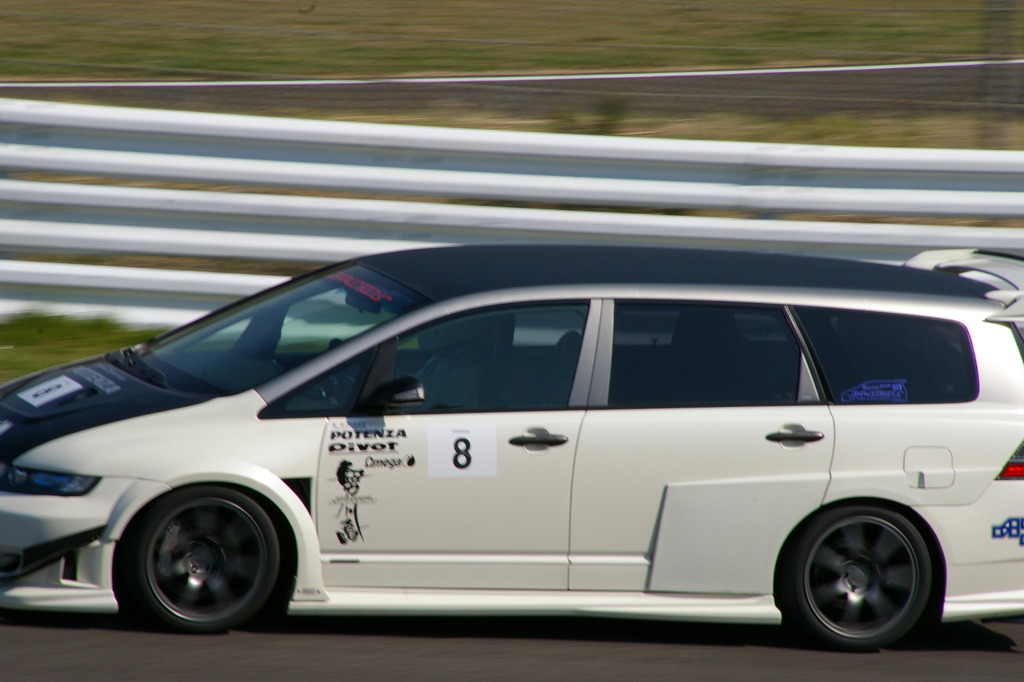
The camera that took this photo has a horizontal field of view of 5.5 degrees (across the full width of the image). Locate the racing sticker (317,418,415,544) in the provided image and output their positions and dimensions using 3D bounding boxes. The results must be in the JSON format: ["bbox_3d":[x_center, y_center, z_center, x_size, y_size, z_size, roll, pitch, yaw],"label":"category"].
[{"bbox_3d":[-0.591,0.583,43.652,0.405,0.520,0.010,2,3,-16],"label":"racing sticker"}]

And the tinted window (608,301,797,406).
[{"bbox_3d":[0.792,0.068,44.119,0.844,0.456,0.050,2,-13,-18],"label":"tinted window"}]

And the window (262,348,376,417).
[{"bbox_3d":[-0.795,0.173,43.632,0.492,0.317,0.050,3,-15,-12],"label":"window"}]

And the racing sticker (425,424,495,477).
[{"bbox_3d":[-0.204,0.453,43.754,0.298,0.214,0.010,2,2,-17],"label":"racing sticker"}]

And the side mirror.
[{"bbox_3d":[-0.492,0.217,43.566,0.180,0.140,0.230,2,7,-18],"label":"side mirror"}]

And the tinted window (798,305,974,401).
[{"bbox_3d":[1.560,0.069,44.399,0.807,0.409,0.060,1,-12,-21],"label":"tinted window"}]

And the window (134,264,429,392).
[{"bbox_3d":[-0.967,-0.077,44.364,0.991,0.113,1.400,-25,14,-13],"label":"window"}]

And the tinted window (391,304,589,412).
[{"bbox_3d":[-0.091,0.069,43.839,0.856,0.481,0.050,2,-13,-16],"label":"tinted window"}]

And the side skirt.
[{"bbox_3d":[0.091,1.089,43.917,2.120,0.125,0.120,2,7,-18],"label":"side skirt"}]

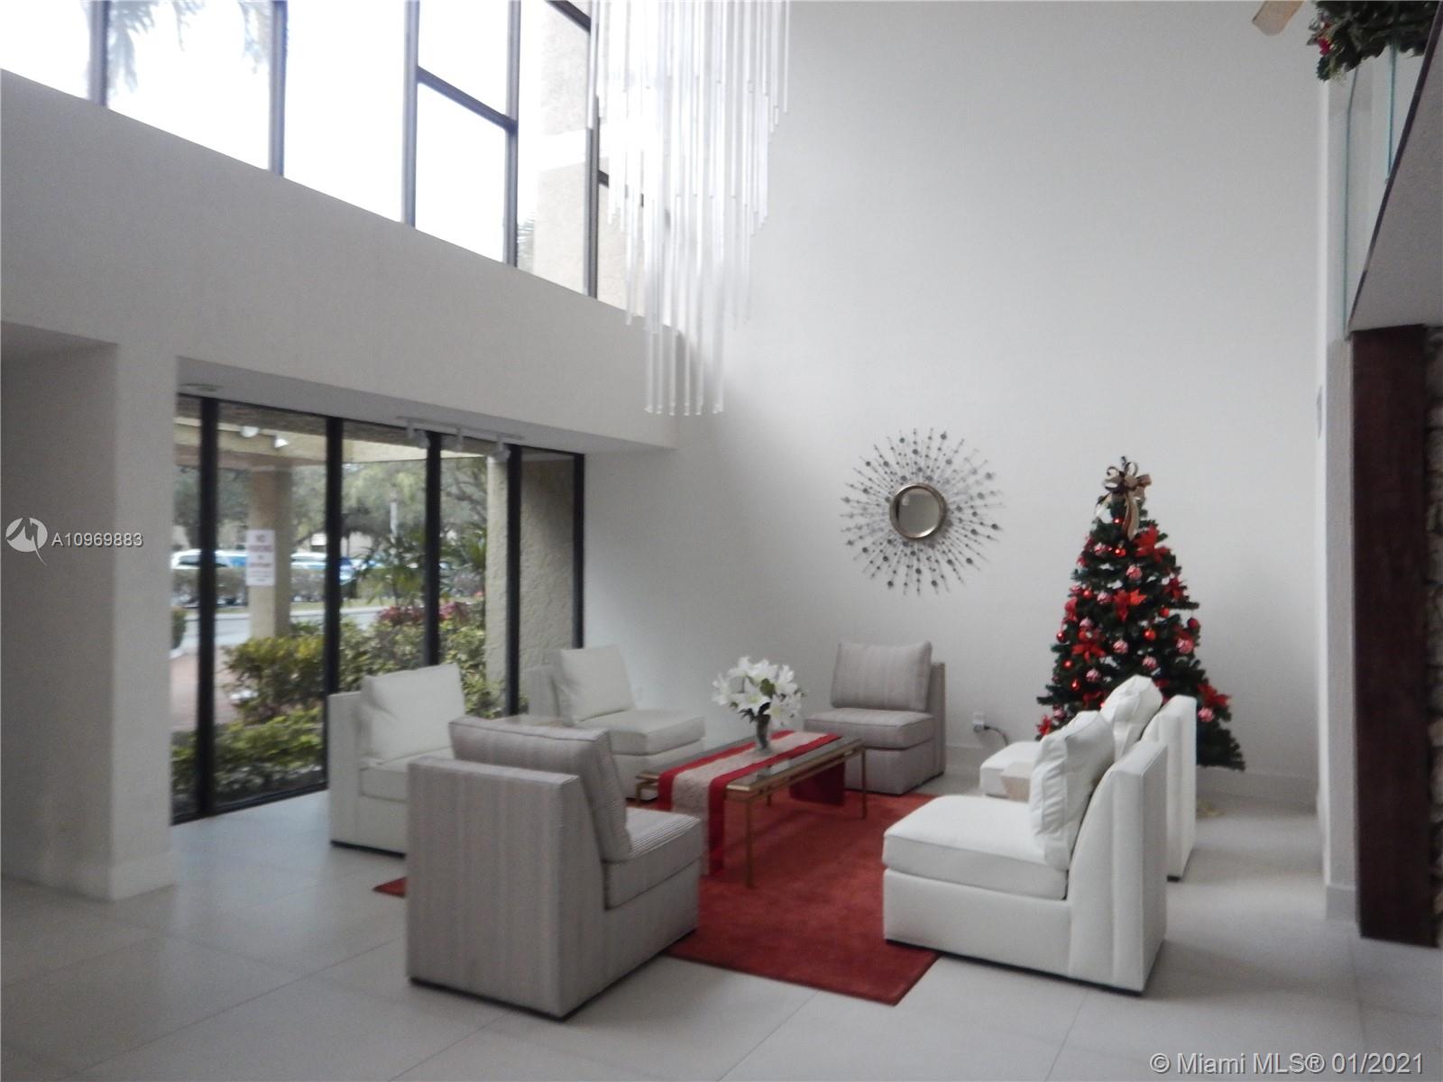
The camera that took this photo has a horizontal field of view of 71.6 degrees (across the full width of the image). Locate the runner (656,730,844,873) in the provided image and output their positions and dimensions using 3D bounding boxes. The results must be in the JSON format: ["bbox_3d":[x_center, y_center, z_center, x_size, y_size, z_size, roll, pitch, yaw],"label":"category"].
[{"bbox_3d":[0.221,1.312,5.257,0.367,0.409,1.514,-1,-1,29],"label":"runner"}]

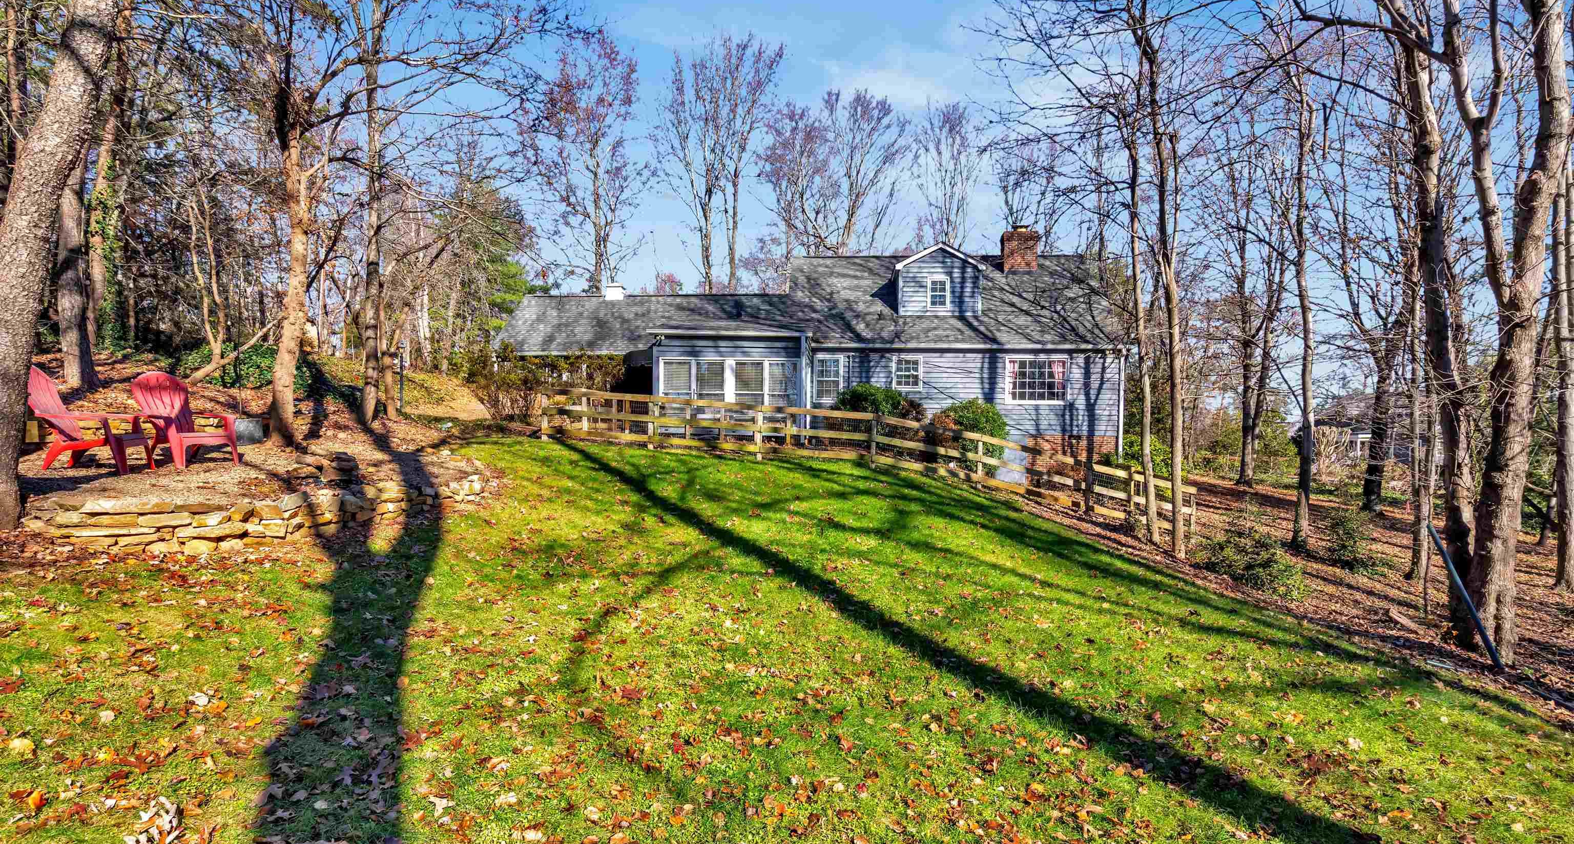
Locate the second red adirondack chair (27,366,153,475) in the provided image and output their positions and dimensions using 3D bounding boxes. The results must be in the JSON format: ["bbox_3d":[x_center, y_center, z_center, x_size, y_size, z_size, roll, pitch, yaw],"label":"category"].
[{"bbox_3d":[-6.910,-0.004,6.923,0.854,0.970,0.718,0,2,-17],"label":"second red adirondack chair"}]

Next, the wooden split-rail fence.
[{"bbox_3d":[1.525,0.780,15.797,14.809,2.886,0.500,1,2,5],"label":"wooden split-rail fence"}]

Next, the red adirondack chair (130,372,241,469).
[{"bbox_3d":[-6.509,-0.020,7.567,0.854,0.970,0.718,1,2,19],"label":"red adirondack chair"}]

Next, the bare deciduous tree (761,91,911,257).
[{"bbox_3d":[2.417,-8.843,37.698,8.014,17.946,8.014,1,2,0],"label":"bare deciduous tree"}]

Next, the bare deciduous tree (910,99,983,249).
[{"bbox_3d":[9.548,-9.696,42.666,4.388,19.461,4.388,1,2,0],"label":"bare deciduous tree"}]

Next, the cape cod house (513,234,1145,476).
[{"bbox_3d":[-0.146,-2.454,22.914,20.102,7.891,11.199,1,2,6],"label":"cape cod house"}]

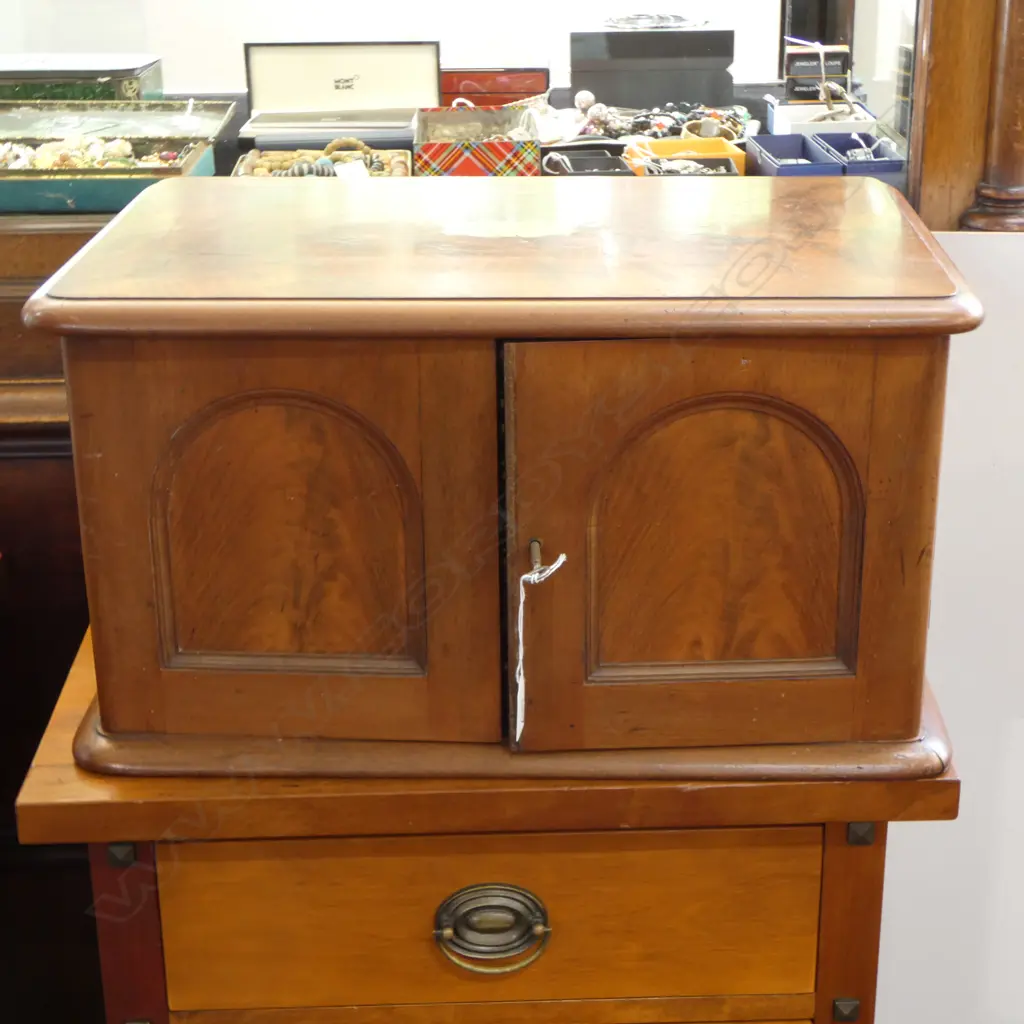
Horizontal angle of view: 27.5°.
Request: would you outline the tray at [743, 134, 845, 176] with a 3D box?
[{"bbox_3d":[0.262,-0.321,1.956,0.059,0.035,0.137,-4,22,-8],"label":"tray"}]

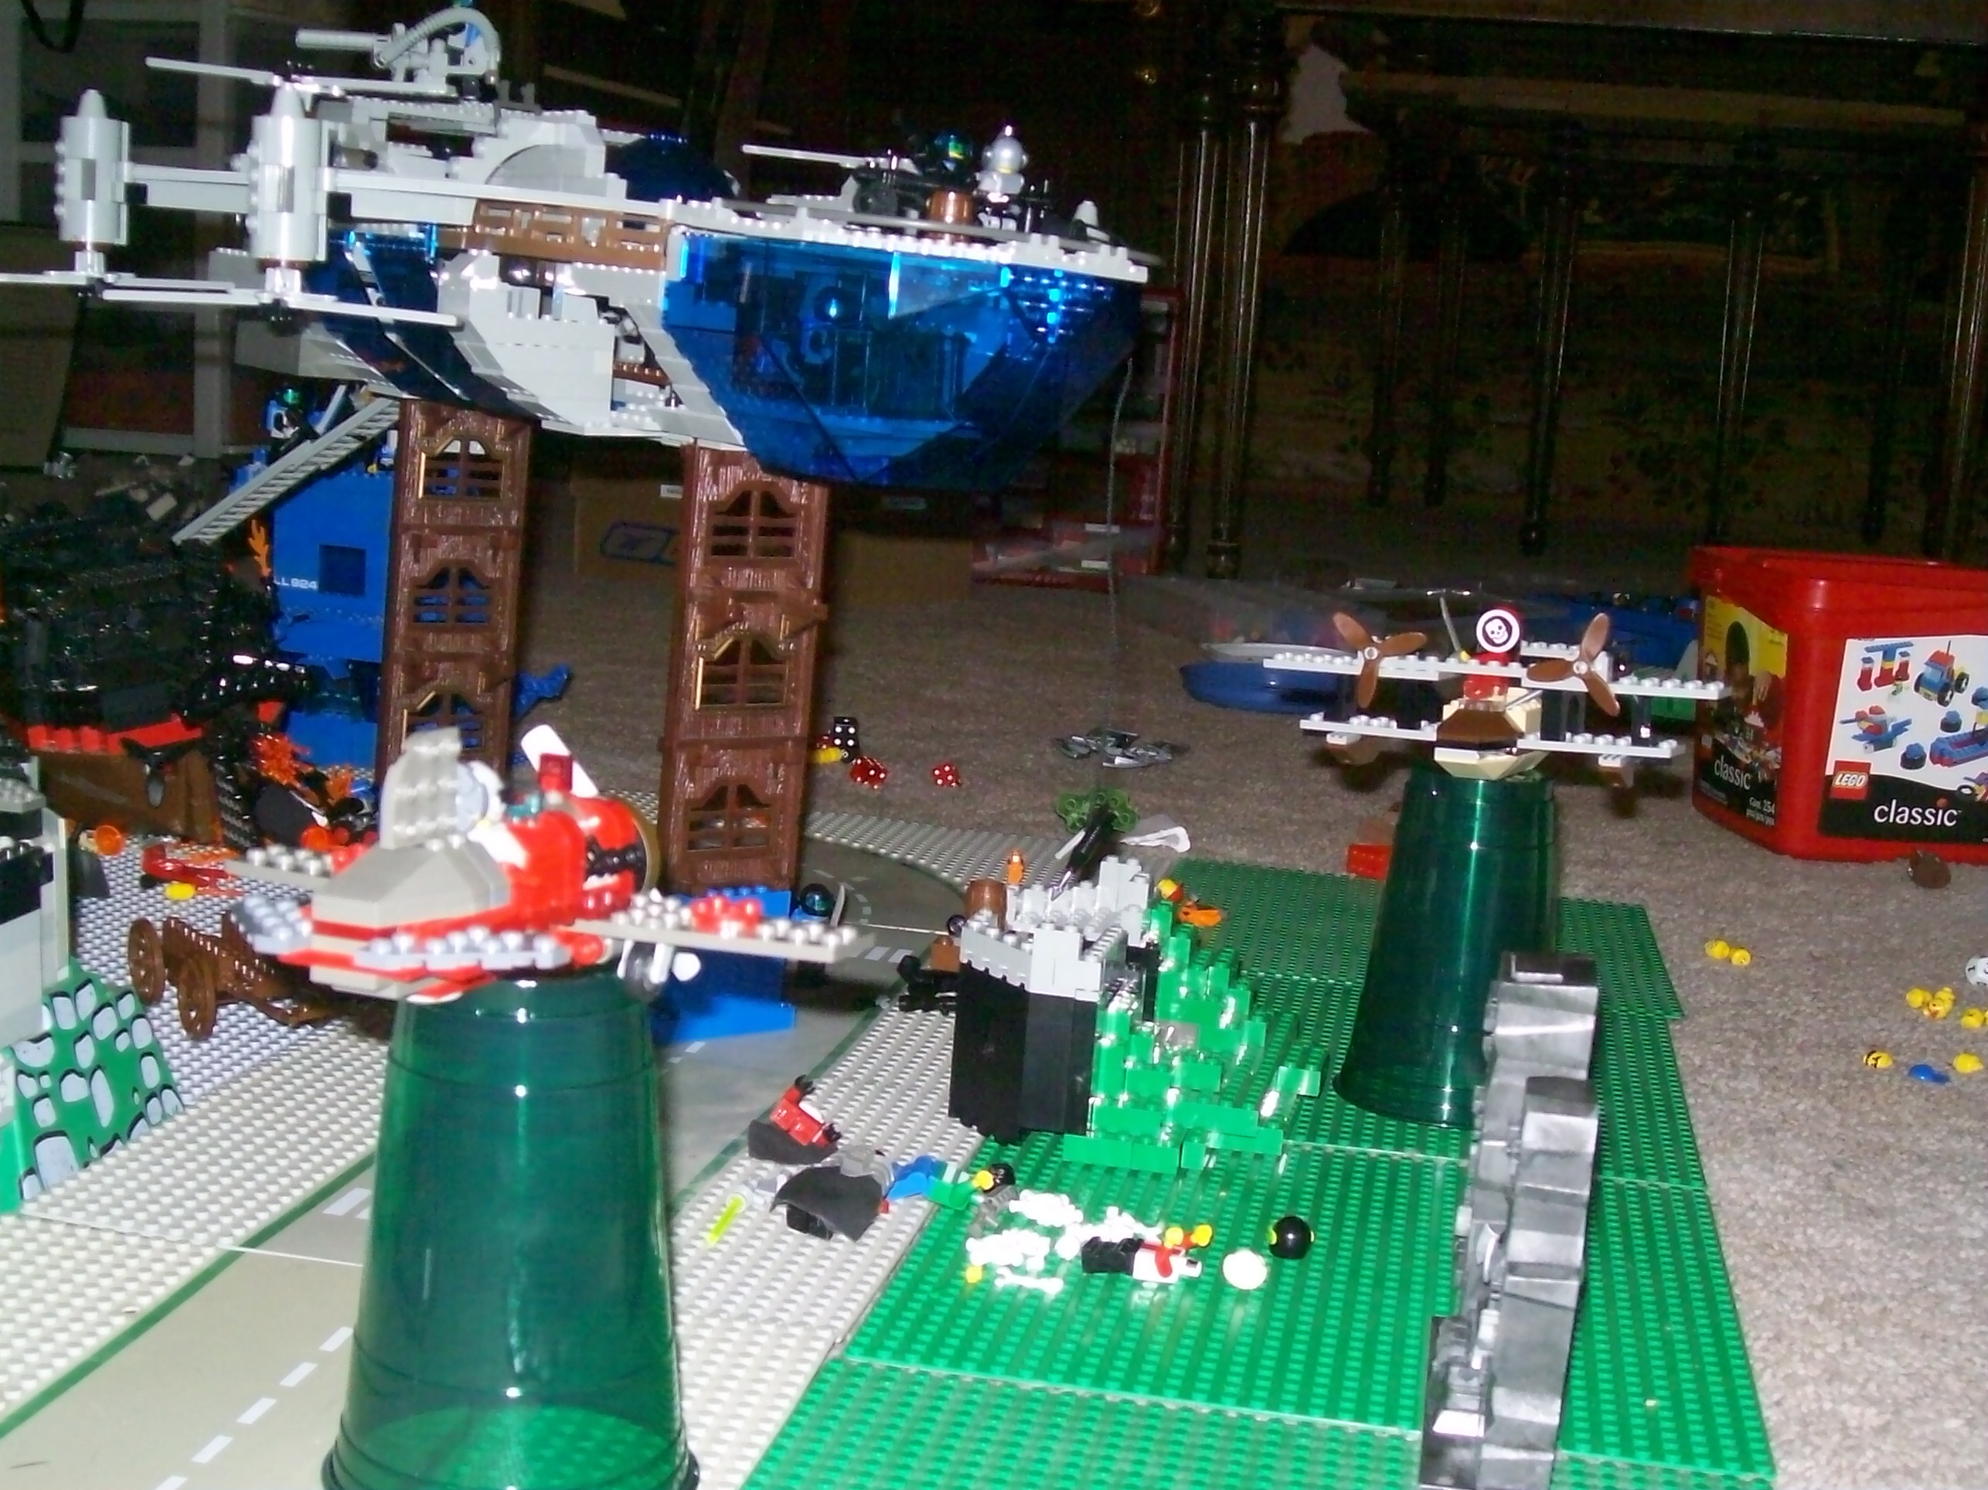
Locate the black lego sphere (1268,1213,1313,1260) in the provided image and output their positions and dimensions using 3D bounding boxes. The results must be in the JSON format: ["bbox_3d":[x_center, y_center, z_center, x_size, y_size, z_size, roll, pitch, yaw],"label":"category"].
[{"bbox_3d":[0.095,0.158,0.829,0.014,0.014,0.014,4,9,-1],"label":"black lego sphere"}]

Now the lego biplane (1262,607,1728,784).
[{"bbox_3d":[0.199,-0.021,0.978,0.177,0.063,0.128,7,8,32],"label":"lego biplane"}]

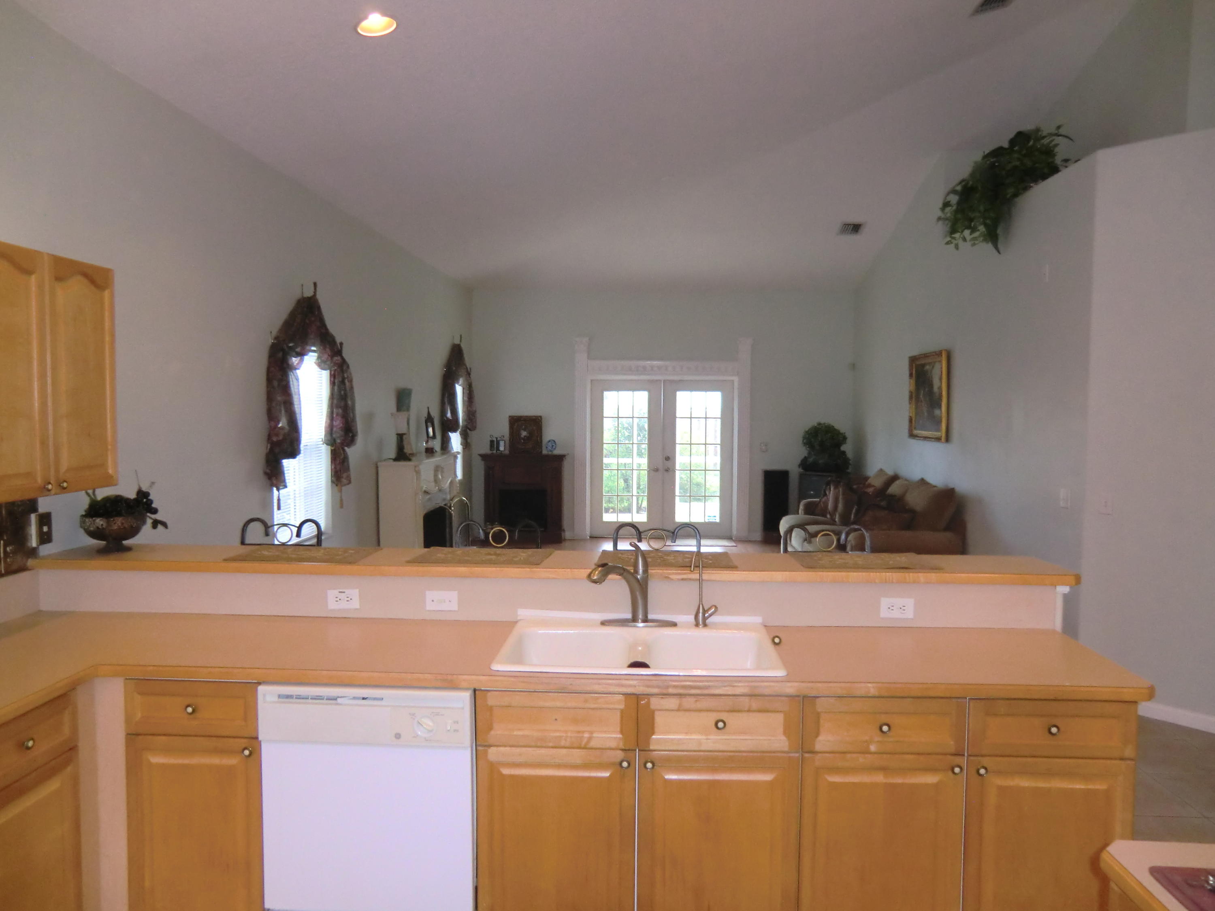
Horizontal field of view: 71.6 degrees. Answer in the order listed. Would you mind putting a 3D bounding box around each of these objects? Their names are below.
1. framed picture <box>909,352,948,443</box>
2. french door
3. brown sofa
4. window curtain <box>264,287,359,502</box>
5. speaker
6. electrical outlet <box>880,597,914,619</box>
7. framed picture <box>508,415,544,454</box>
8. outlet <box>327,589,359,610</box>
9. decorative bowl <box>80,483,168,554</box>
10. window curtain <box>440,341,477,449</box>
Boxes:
[{"bbox_3d":[2.875,-0.526,7.555,0.055,0.775,0.950,1,4,3],"label":"framed picture"},{"bbox_3d":[0.700,0.053,10.805,1.811,2.061,0.060,0,3,4],"label":"french door"},{"bbox_3d":[2.306,0.740,7.905,1.140,1.000,2.420,0,3,4],"label":"brown sofa"},{"bbox_3d":[-1.981,-0.464,5.801,0.200,1.380,1.210,0,3,4],"label":"window curtain"},{"bbox_3d":[2.055,0.608,10.290,0.300,0.885,0.330,1,4,3],"label":"speaker"},{"bbox_3d":[1.000,0.527,2.904,0.114,0.071,0.010,1,4,3],"label":"electrical outlet"},{"bbox_3d":[-1.013,-0.251,10.346,0.415,0.460,0.070,1,4,3],"label":"framed picture"},{"bbox_3d":[-0.950,0.517,3.030,0.115,0.071,0.012,0,3,4],"label":"outlet"},{"bbox_3d":[-1.891,0.242,3.283,0.300,0.251,0.250,0,3,4],"label":"decorative bowl"},{"bbox_3d":[-1.699,-0.656,9.636,0.170,1.230,1.280,1,4,3],"label":"window curtain"}]

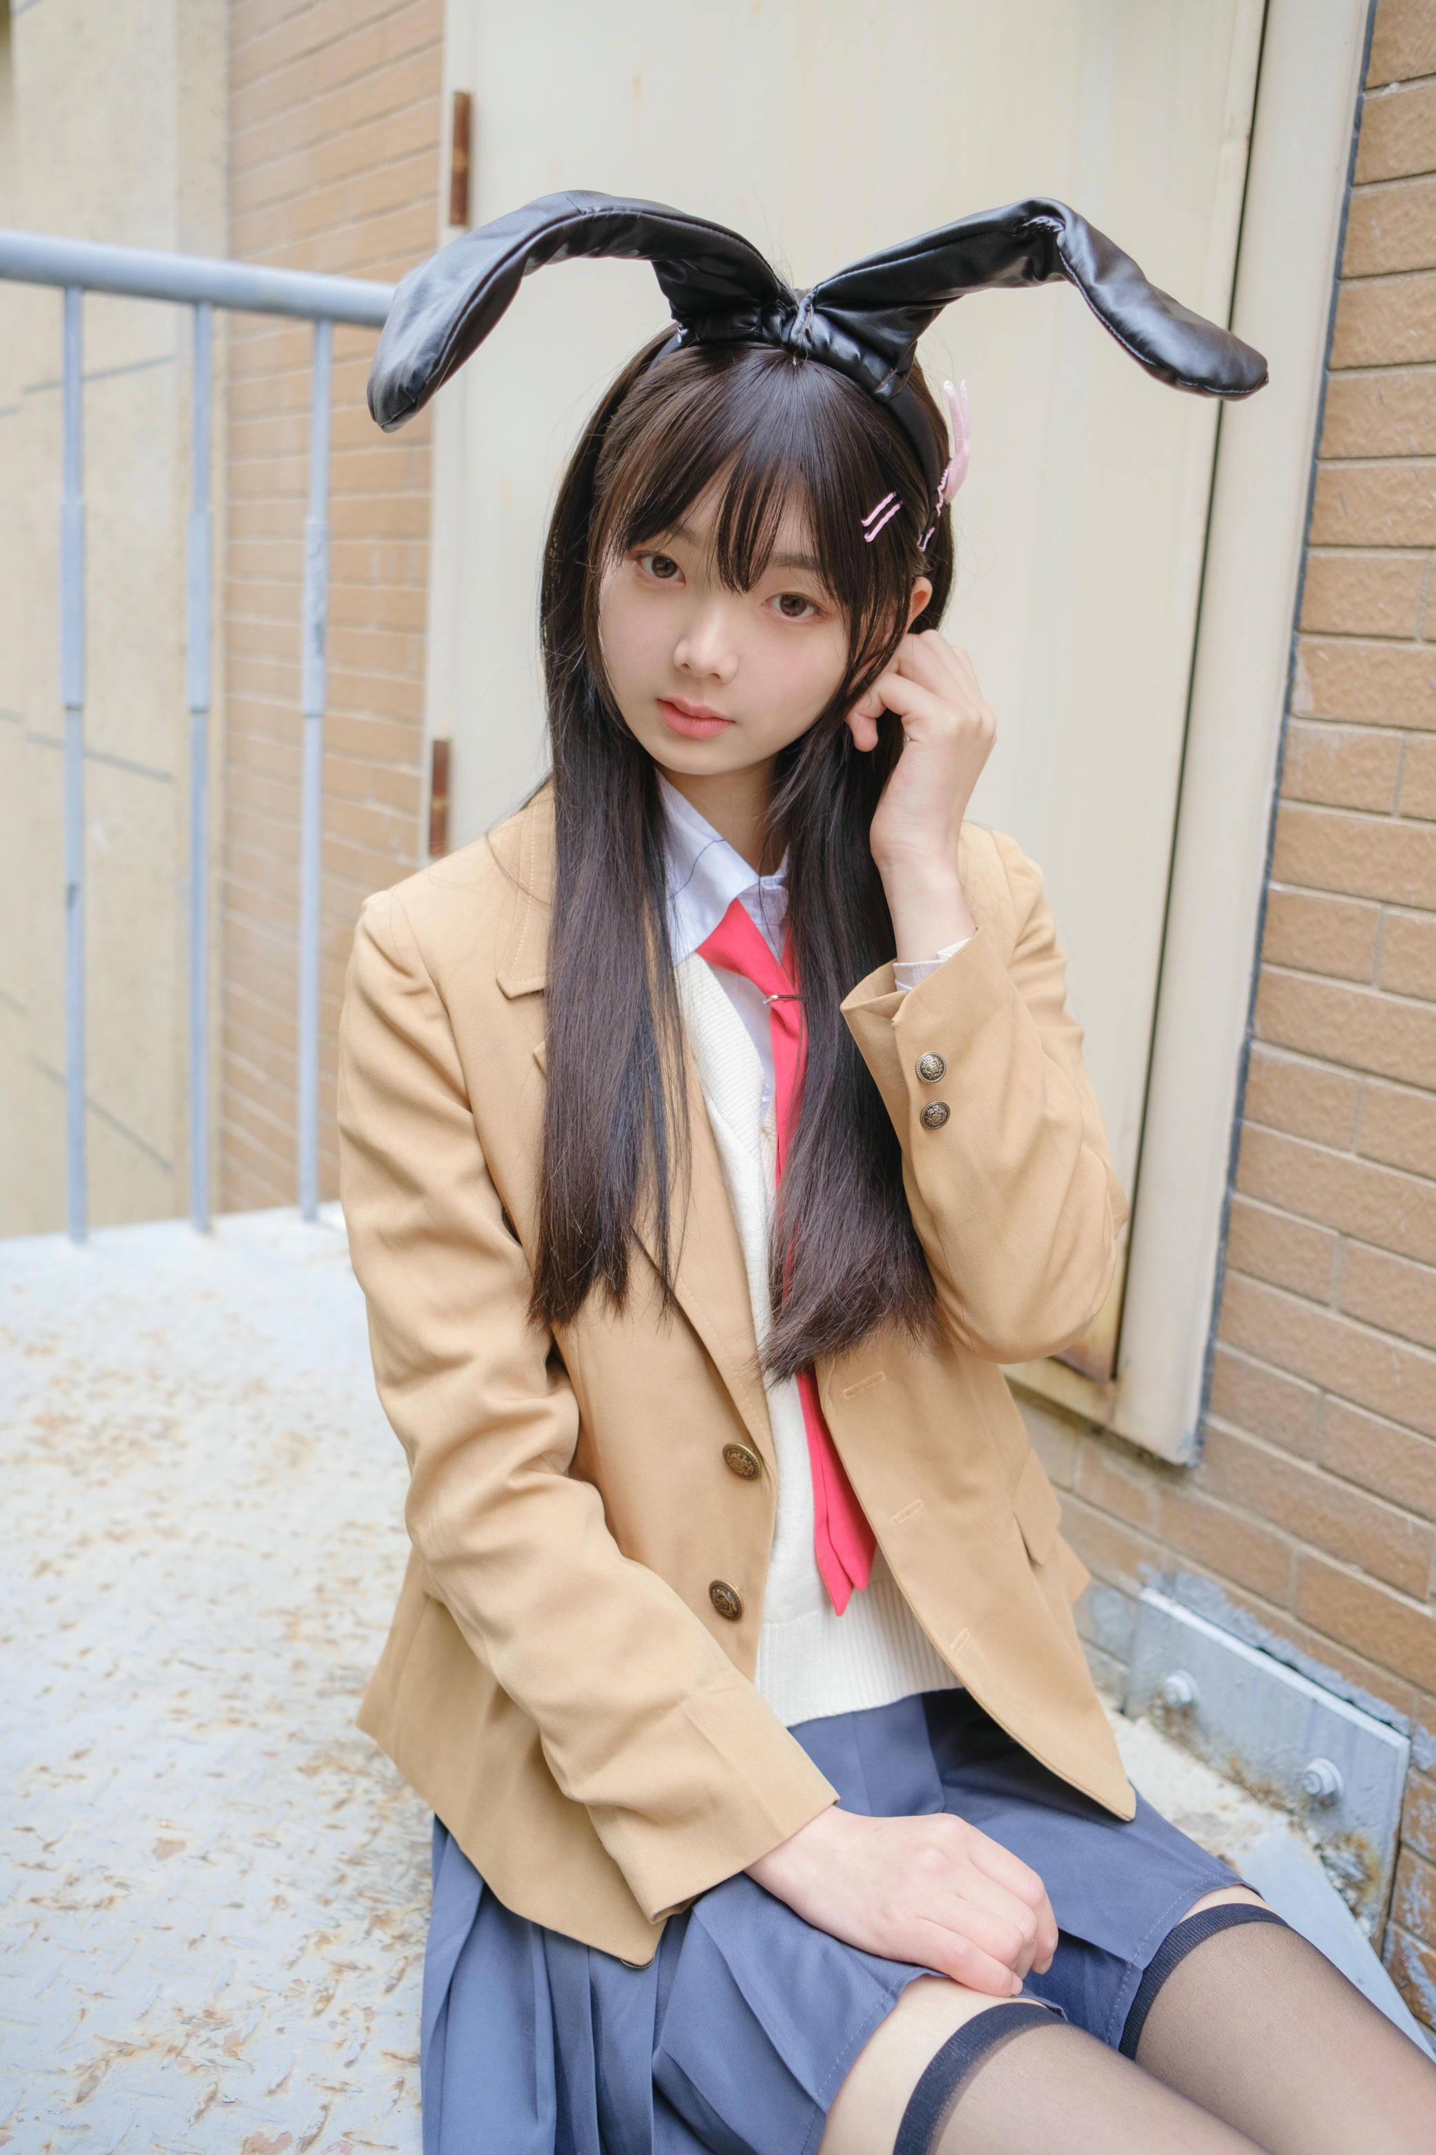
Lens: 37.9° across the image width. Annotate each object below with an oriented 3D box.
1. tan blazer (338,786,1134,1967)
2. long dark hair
[{"bbox_3d":[-0.005,0.128,1.061,0.420,0.530,0.340,-3,15,-26],"label":"tan blazer"},{"bbox_3d":[0.011,-0.102,0.997,0.205,0.475,0.225,7,13,15],"label":"long dark hair"}]

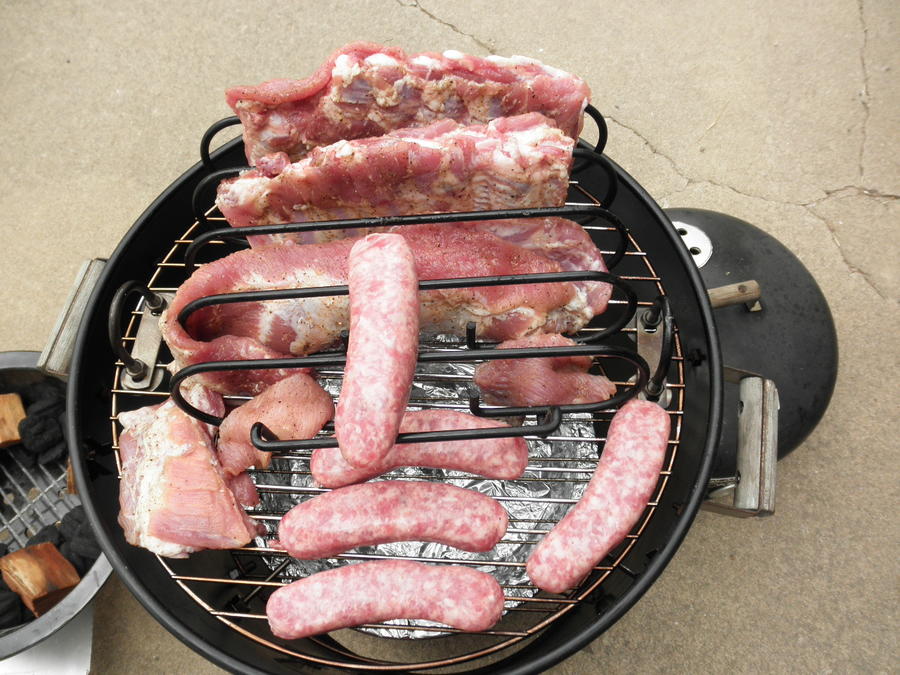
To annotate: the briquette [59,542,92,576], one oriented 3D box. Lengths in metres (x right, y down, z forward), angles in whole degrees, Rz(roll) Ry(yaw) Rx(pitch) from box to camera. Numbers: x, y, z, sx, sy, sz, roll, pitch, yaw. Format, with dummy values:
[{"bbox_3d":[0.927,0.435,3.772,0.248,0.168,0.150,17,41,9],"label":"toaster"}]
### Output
[{"bbox_3d":[-0.438,0.258,0.854,0.047,0.034,0.050,36,72,18],"label":"briquette"}]

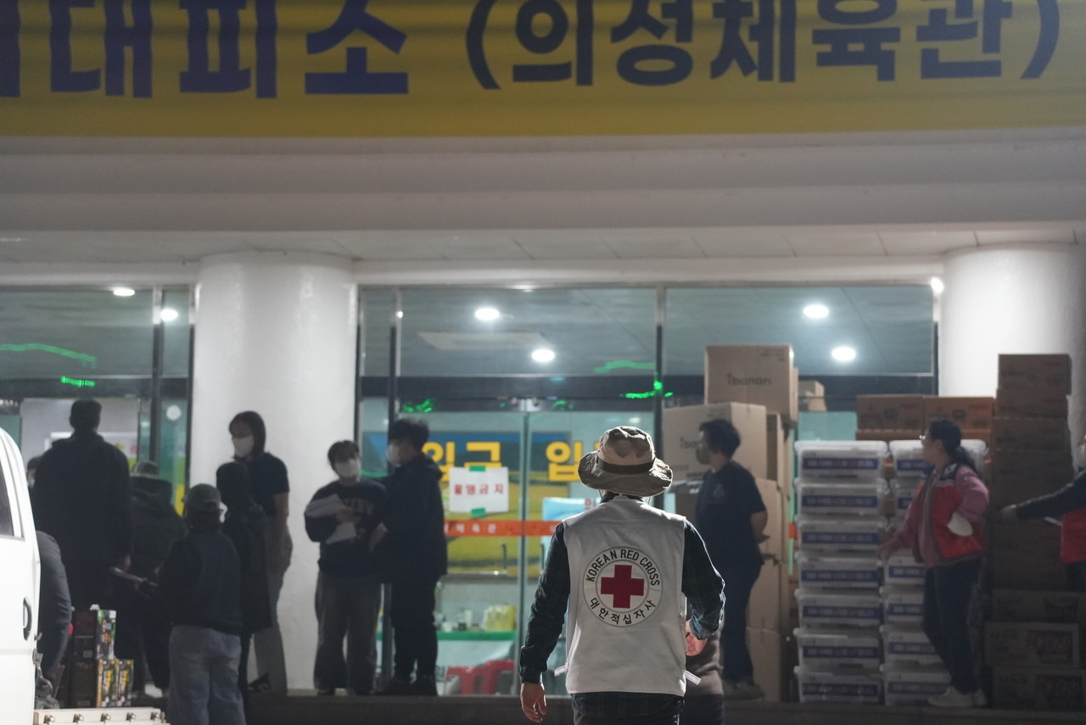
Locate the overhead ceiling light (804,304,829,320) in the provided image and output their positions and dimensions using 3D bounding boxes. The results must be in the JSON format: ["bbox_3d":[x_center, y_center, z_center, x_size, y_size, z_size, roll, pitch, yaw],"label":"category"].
[{"bbox_3d":[1.968,-0.366,23.448,0.190,0.050,0.190,0,-7,10],"label":"overhead ceiling light"}]

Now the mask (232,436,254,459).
[{"bbox_3d":[-1.835,0.521,20.000,0.140,0.135,0.090,-4,-9,37],"label":"mask"}]

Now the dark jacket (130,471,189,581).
[{"bbox_3d":[-2.378,1.015,19.800,0.480,0.640,0.360,5,-8,-30],"label":"dark jacket"}]

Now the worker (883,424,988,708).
[{"bbox_3d":[2.258,1.160,18.800,0.460,1.660,0.560,6,-9,-36],"label":"worker"}]

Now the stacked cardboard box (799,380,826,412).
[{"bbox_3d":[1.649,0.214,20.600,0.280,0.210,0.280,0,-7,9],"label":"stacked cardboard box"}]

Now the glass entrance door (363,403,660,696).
[{"bbox_3d":[-0.256,1.290,22.120,2.030,2.050,0.100,0,-7,10],"label":"glass entrance door"}]

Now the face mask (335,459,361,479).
[{"bbox_3d":[-1.201,0.651,20.100,0.150,0.115,0.090,3,-7,-14],"label":"face mask"}]

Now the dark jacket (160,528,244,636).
[{"bbox_3d":[-1.902,1.227,18.200,0.450,0.620,0.340,5,-8,-31],"label":"dark jacket"}]

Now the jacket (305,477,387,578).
[{"bbox_3d":[-1.205,1.015,20.000,0.500,0.640,0.320,3,-7,-12],"label":"jacket"}]

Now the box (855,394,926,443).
[{"bbox_3d":[2.132,0.333,20.000,0.420,0.280,0.320,0,-7,10],"label":"box"}]

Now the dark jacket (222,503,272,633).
[{"bbox_3d":[-1.675,1.129,18.000,0.430,0.740,0.300,1,-7,0],"label":"dark jacket"}]

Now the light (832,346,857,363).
[{"bbox_3d":[2.382,-0.064,25.747,0.190,0.050,0.190,0,-7,10],"label":"light"}]

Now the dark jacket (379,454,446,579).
[{"bbox_3d":[-0.806,0.967,20.300,0.430,0.790,0.500,0,-7,6],"label":"dark jacket"}]

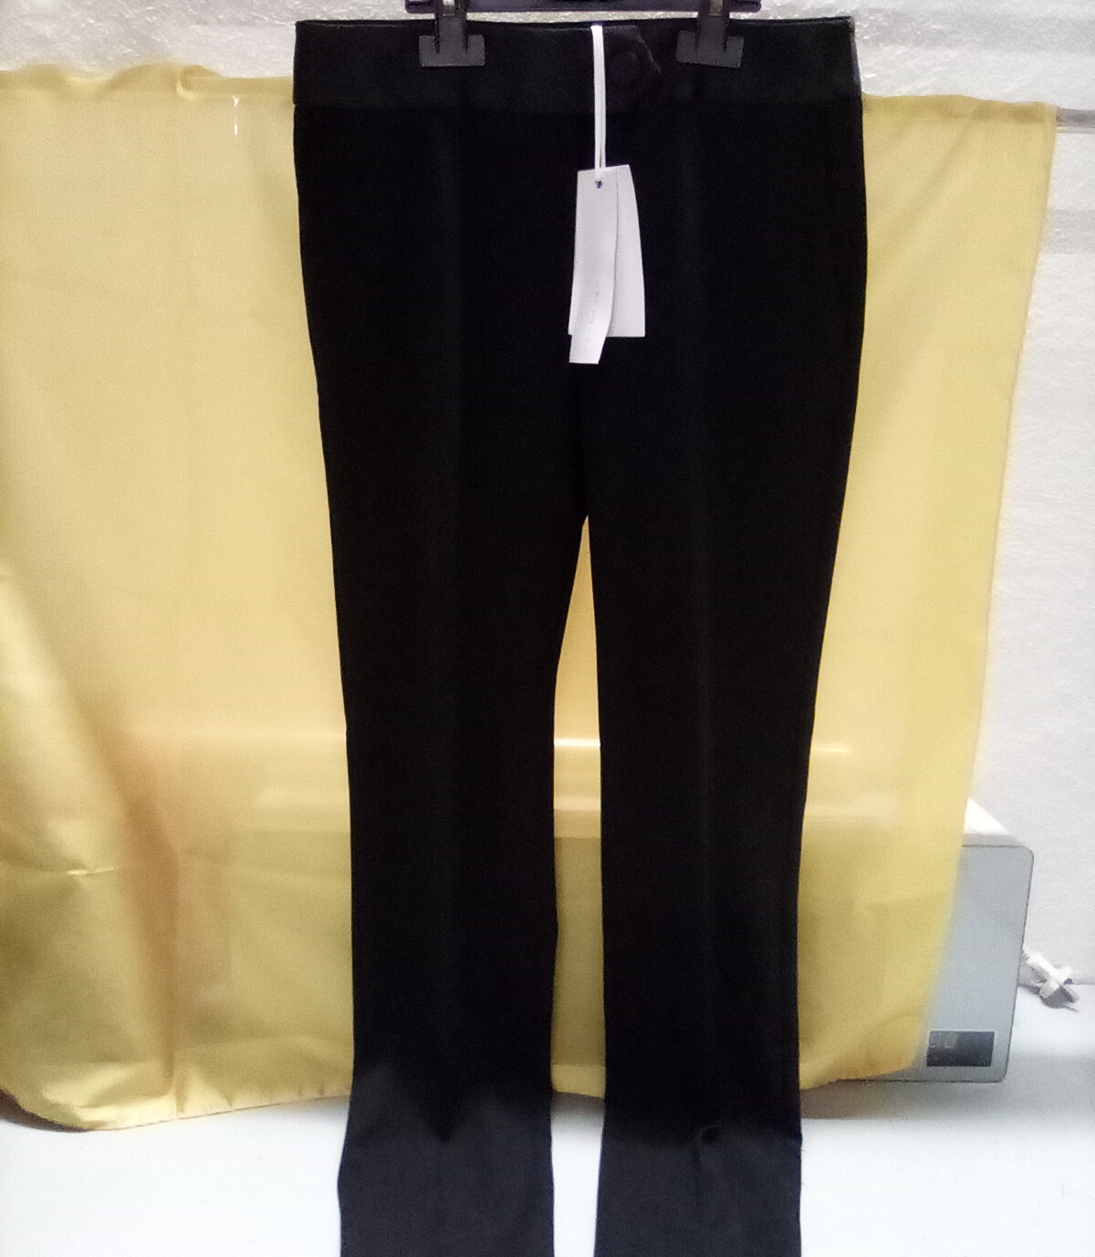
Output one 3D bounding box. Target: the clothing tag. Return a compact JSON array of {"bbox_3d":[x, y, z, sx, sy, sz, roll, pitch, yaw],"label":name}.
[{"bbox_3d":[0.039,-0.273,0.754,0.052,0.204,0.018,0,16,0],"label":"clothing tag"}]

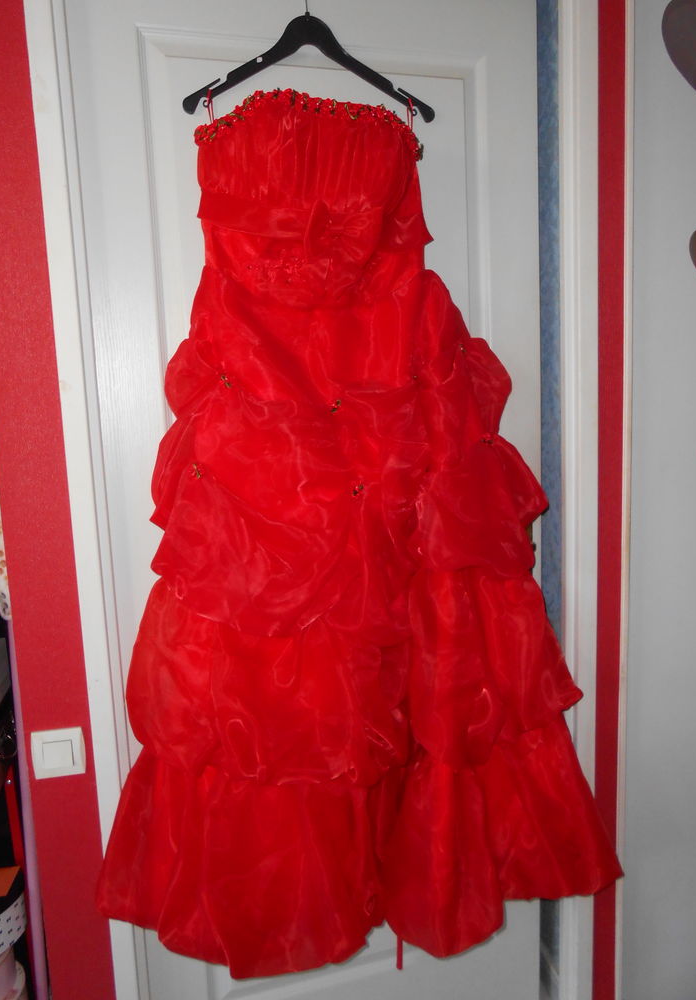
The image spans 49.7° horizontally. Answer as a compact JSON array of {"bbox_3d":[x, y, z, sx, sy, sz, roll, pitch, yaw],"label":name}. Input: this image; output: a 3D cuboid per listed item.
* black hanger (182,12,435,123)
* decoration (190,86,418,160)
[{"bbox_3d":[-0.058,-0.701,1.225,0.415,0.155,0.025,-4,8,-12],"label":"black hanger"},{"bbox_3d":[-0.061,-0.589,1.185,0.360,0.095,0.090,-4,8,-14],"label":"decoration"}]

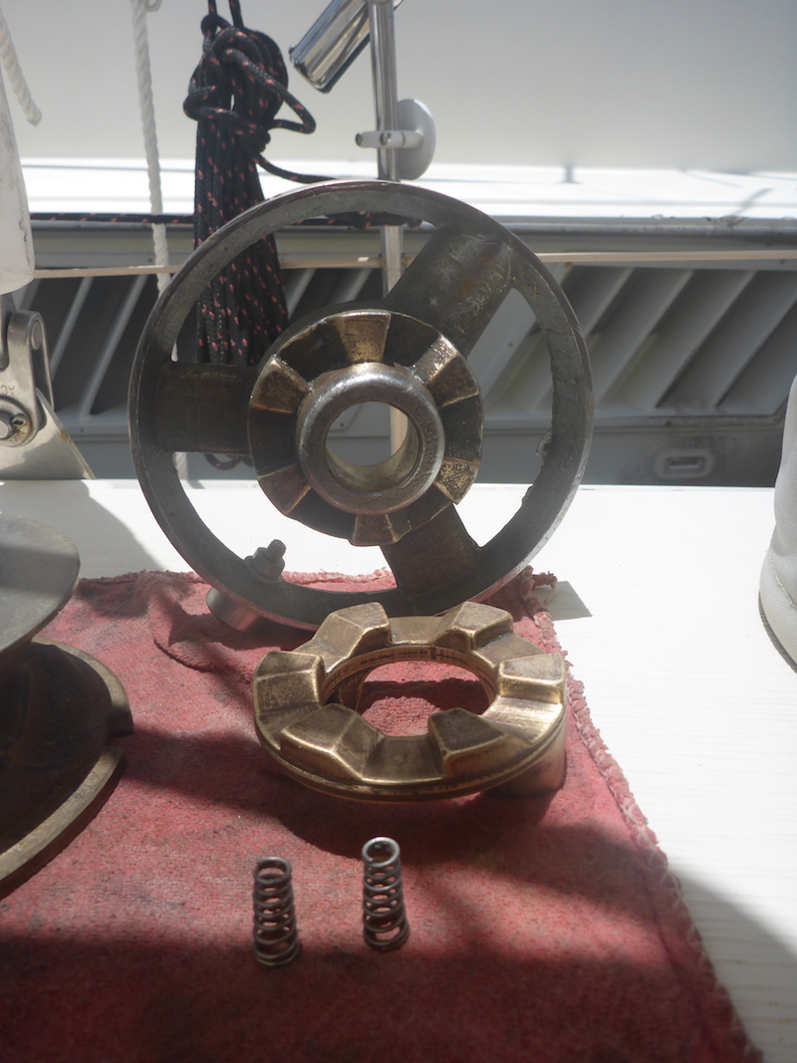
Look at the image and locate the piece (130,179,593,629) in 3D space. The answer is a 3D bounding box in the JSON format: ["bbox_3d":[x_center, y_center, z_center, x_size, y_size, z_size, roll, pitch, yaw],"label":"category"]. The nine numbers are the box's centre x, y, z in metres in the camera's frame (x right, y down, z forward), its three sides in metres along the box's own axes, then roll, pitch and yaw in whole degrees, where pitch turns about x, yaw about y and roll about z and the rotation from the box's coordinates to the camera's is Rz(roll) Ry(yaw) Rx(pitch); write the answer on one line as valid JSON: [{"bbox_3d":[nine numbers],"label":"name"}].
[{"bbox_3d":[-0.012,-0.042,0.371,0.204,0.204,0.045,-4,22,-5],"label":"piece"}]

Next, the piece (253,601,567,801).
[{"bbox_3d":[0.004,0.054,0.245,0.089,0.039,0.089,-3,21,0],"label":"piece"}]

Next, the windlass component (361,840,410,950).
[{"bbox_3d":[-0.004,0.102,0.242,0.012,0.030,0.012,-3,21,1],"label":"windlass component"}]

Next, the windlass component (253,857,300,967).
[{"bbox_3d":[-0.034,0.106,0.239,0.012,0.030,0.012,0,21,0],"label":"windlass component"}]

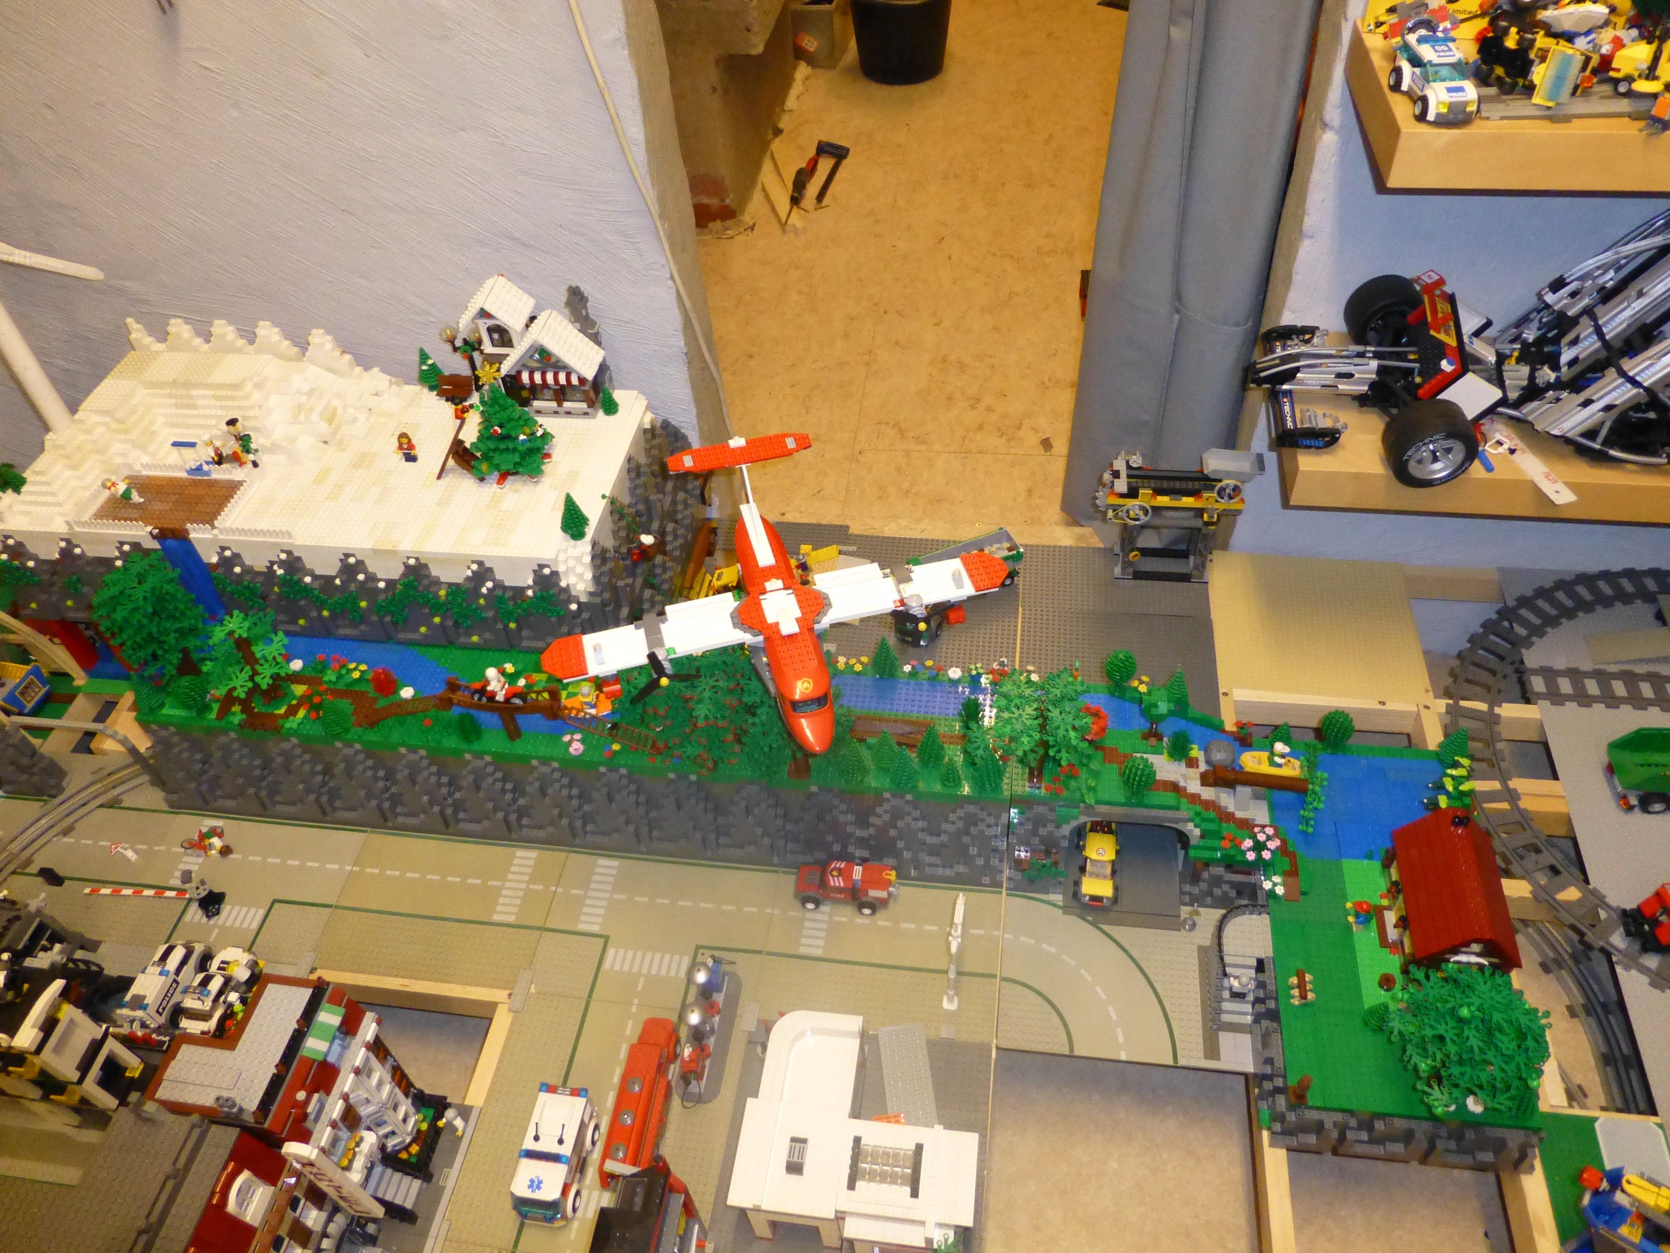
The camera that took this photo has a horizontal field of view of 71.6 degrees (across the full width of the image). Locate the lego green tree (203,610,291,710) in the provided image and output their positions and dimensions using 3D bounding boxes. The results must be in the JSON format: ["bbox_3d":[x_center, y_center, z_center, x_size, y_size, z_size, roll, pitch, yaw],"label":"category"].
[{"bbox_3d":[-0.674,0.044,1.322,0.080,0.116,0.080,4,48,8],"label":"lego green tree"}]

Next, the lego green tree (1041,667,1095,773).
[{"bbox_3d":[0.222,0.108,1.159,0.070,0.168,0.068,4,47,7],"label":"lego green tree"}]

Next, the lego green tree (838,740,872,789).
[{"bbox_3d":[0.021,0.140,1.226,0.036,0.065,0.036,4,47,7],"label":"lego green tree"}]

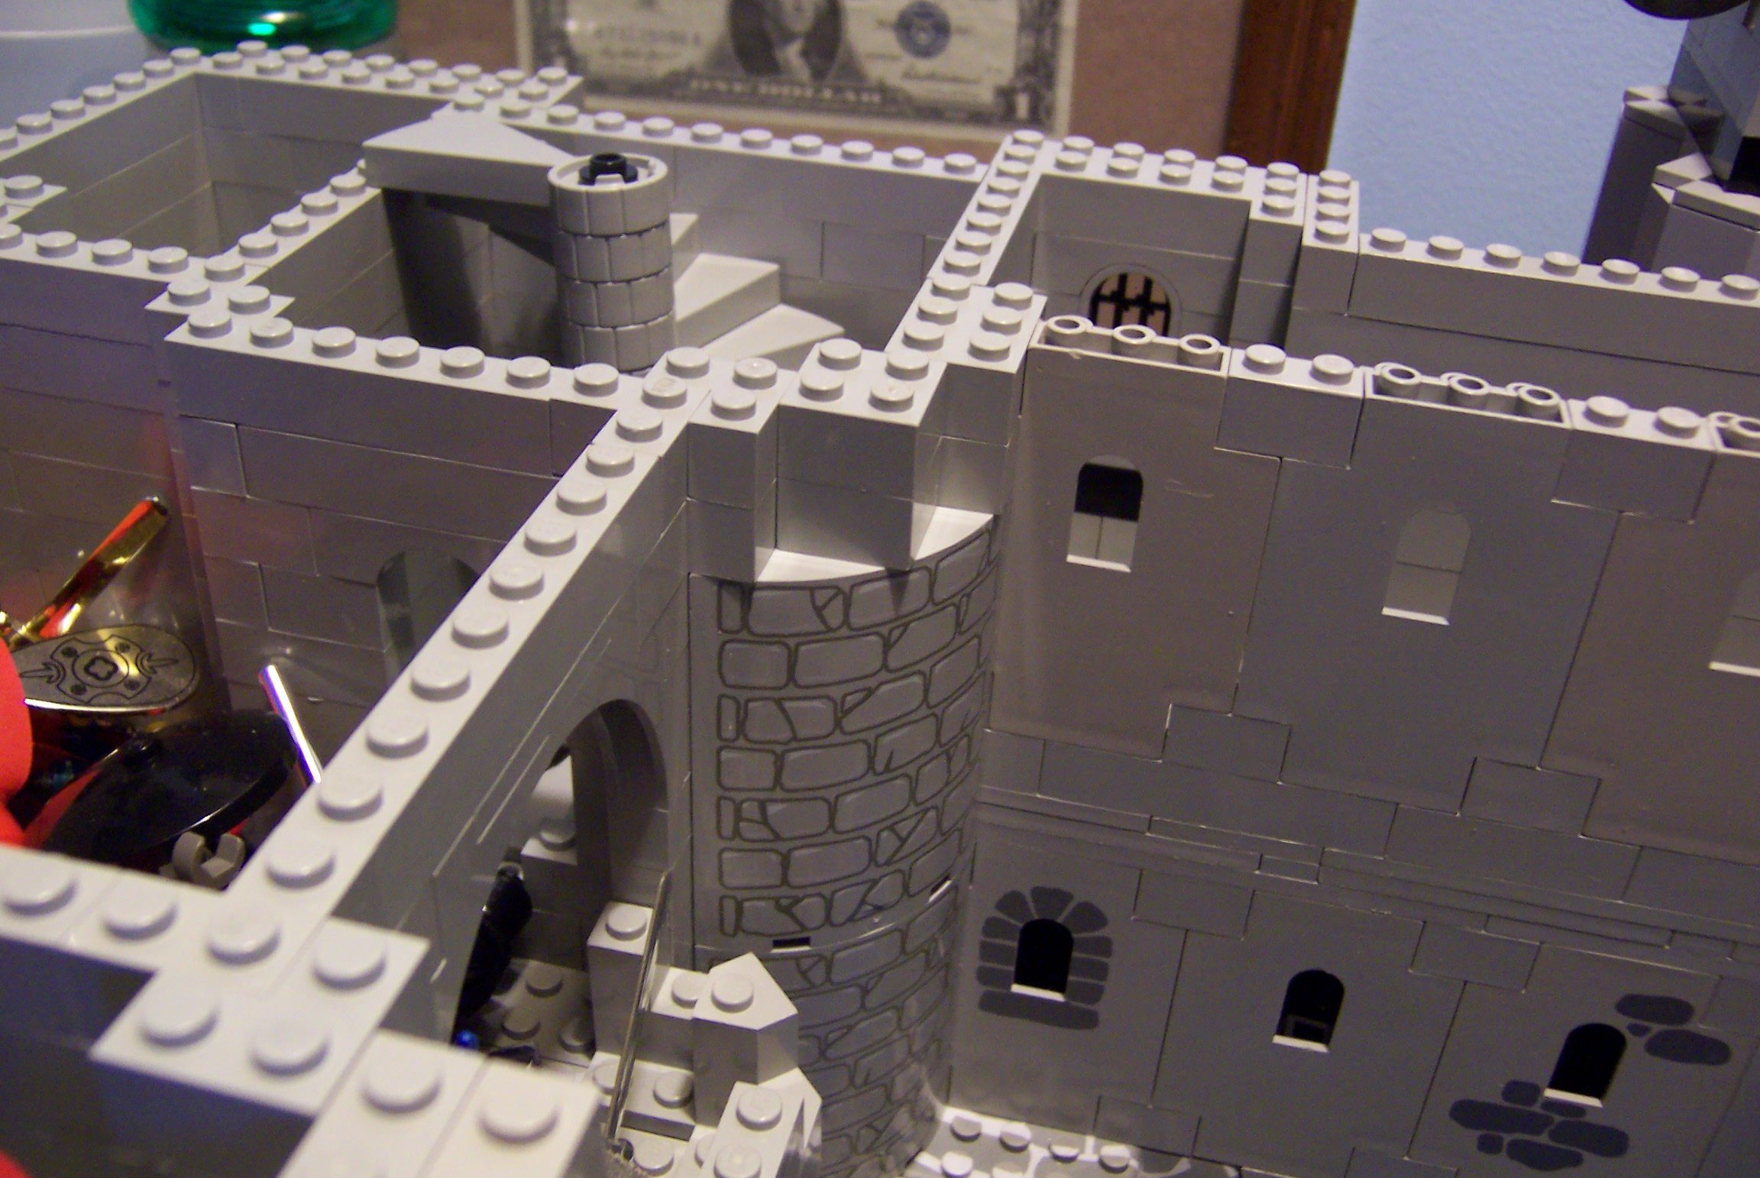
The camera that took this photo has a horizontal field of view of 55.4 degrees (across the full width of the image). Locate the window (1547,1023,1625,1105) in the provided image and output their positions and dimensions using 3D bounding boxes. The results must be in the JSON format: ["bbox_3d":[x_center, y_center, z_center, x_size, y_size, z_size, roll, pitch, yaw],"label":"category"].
[{"bbox_3d":[0.103,0.069,0.245,0.008,0.016,0.002,10,33,9],"label":"window"}]

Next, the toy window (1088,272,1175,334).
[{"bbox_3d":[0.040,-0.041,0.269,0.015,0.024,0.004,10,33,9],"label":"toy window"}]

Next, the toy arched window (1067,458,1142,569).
[{"bbox_3d":[0.029,-0.010,0.215,0.008,0.016,0.002,10,33,9],"label":"toy arched window"}]

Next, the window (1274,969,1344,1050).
[{"bbox_3d":[0.064,0.062,0.251,0.008,0.016,0.002,10,33,9],"label":"window"}]

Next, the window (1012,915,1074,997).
[{"bbox_3d":[0.025,0.056,0.257,0.008,0.016,0.002,10,33,9],"label":"window"}]

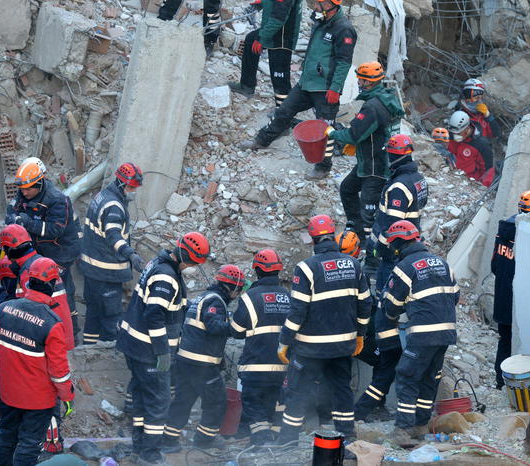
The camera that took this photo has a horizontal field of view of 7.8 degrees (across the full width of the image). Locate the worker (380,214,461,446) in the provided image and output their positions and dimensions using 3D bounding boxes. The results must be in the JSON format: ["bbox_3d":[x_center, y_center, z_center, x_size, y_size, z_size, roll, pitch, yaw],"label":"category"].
[{"bbox_3d":[1.244,0.796,31.100,0.620,1.740,0.550,-10,18,-32],"label":"worker"}]

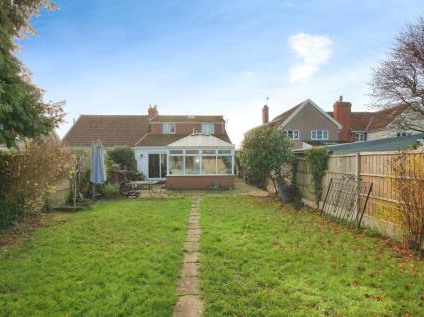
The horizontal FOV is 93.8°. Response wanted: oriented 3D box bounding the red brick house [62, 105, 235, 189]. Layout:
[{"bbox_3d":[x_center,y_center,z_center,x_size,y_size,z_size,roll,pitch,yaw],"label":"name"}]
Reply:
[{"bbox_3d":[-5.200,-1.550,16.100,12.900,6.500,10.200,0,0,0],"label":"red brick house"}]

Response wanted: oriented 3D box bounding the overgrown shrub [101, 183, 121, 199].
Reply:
[{"bbox_3d":[-4.550,1.360,8.950,0.900,0.660,0.850,0,0,0],"label":"overgrown shrub"}]

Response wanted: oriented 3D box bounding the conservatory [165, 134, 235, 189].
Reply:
[{"bbox_3d":[-0.610,0.100,12.400,3.700,3.200,3.600,0,0,0],"label":"conservatory"}]

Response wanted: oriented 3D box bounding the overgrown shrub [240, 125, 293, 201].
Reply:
[{"bbox_3d":[2.150,0.220,7.750,2.100,2.920,2.000,0,0,0],"label":"overgrown shrub"}]

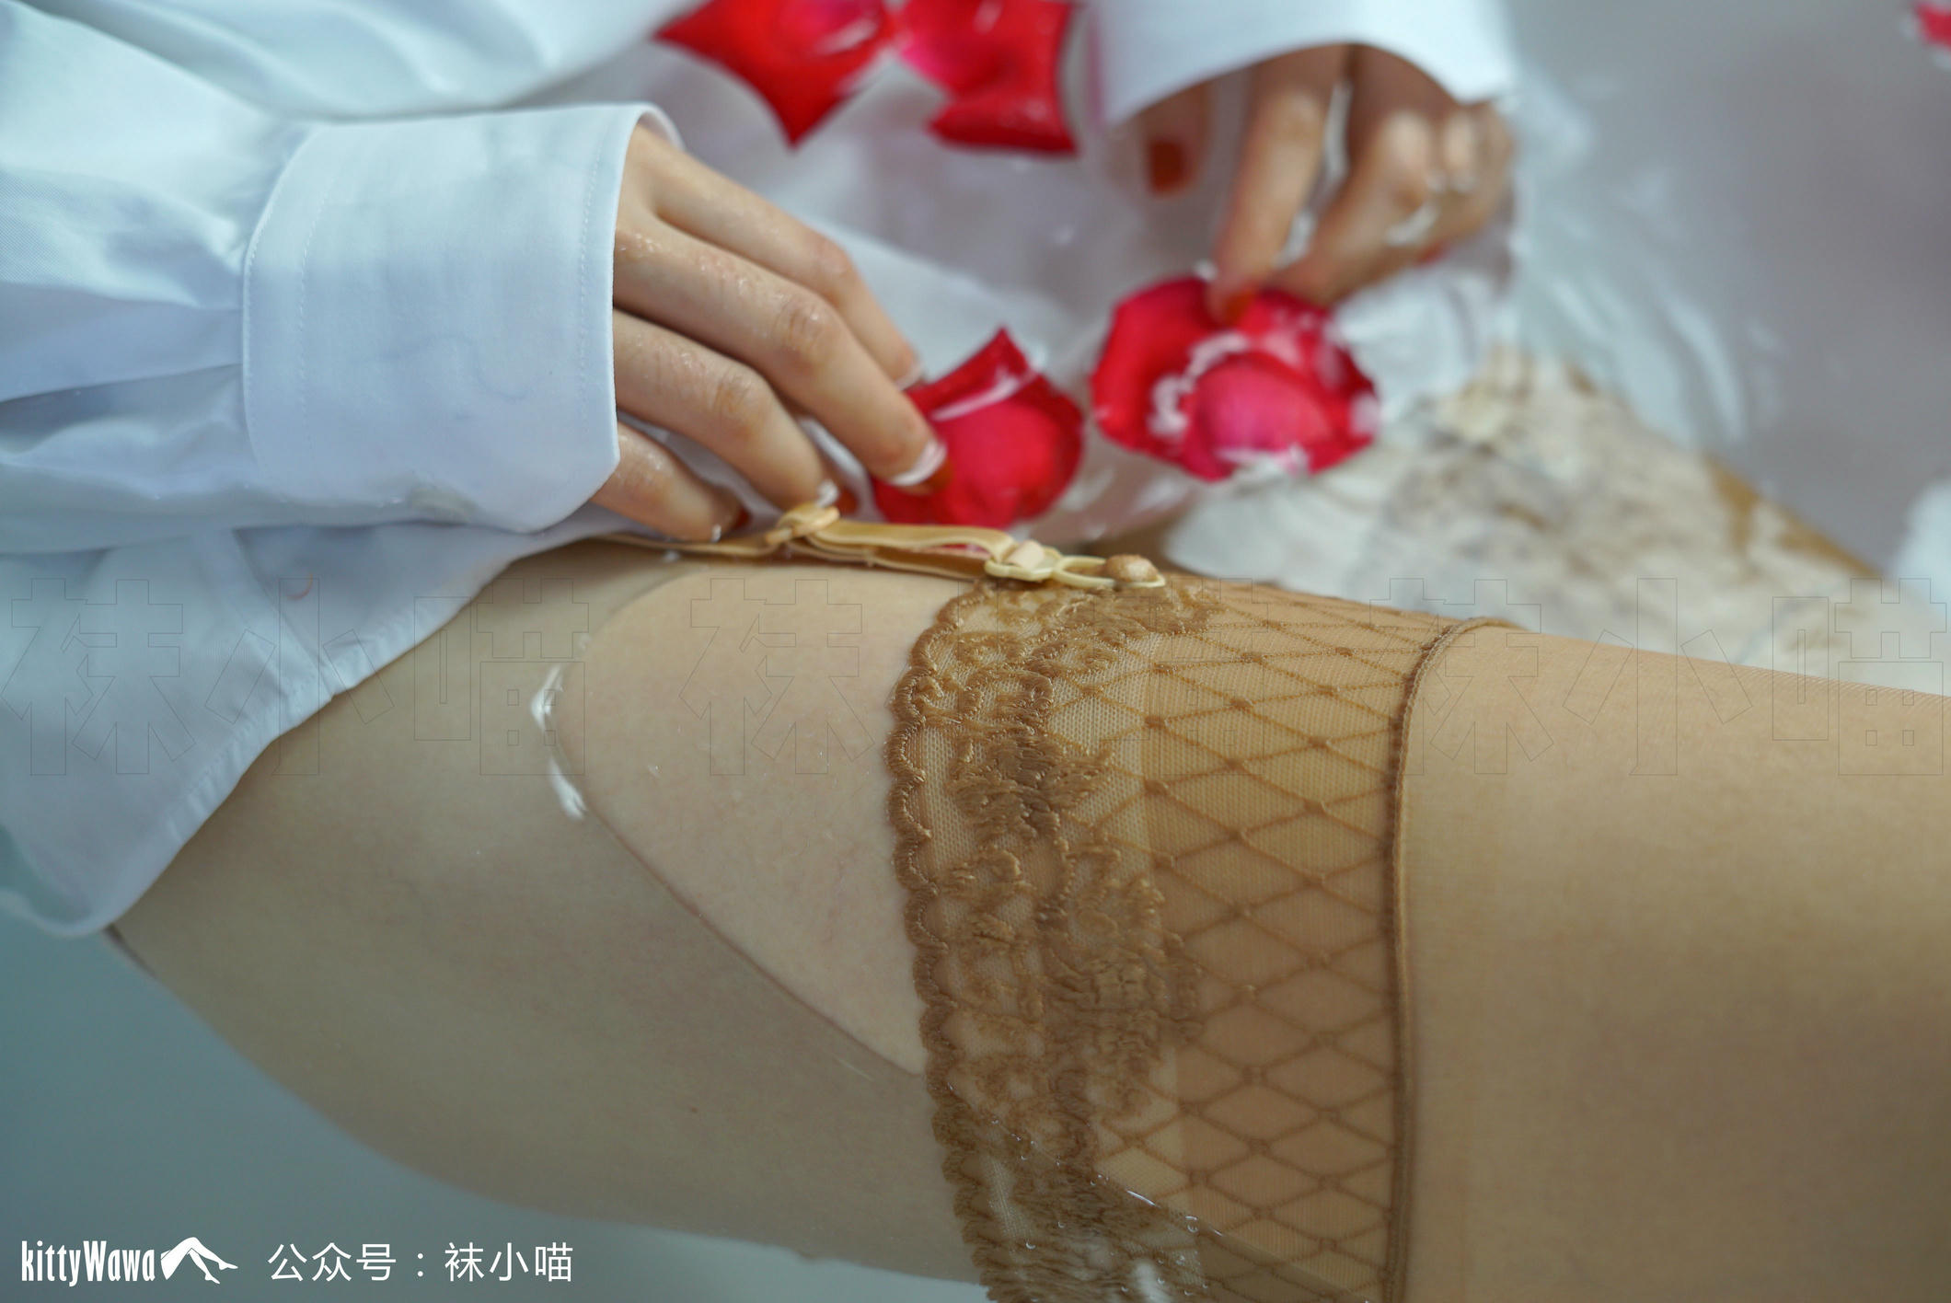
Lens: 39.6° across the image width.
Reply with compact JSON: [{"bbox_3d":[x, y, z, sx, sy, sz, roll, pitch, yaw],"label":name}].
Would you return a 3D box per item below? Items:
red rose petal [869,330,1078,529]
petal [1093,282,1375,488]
[{"bbox_3d":[0.000,-0.045,0.560,0.046,0.018,0.043,0,44,0],"label":"red rose petal"},{"bbox_3d":[0.056,-0.059,0.590,0.061,0.020,0.047,0,44,0],"label":"petal"}]

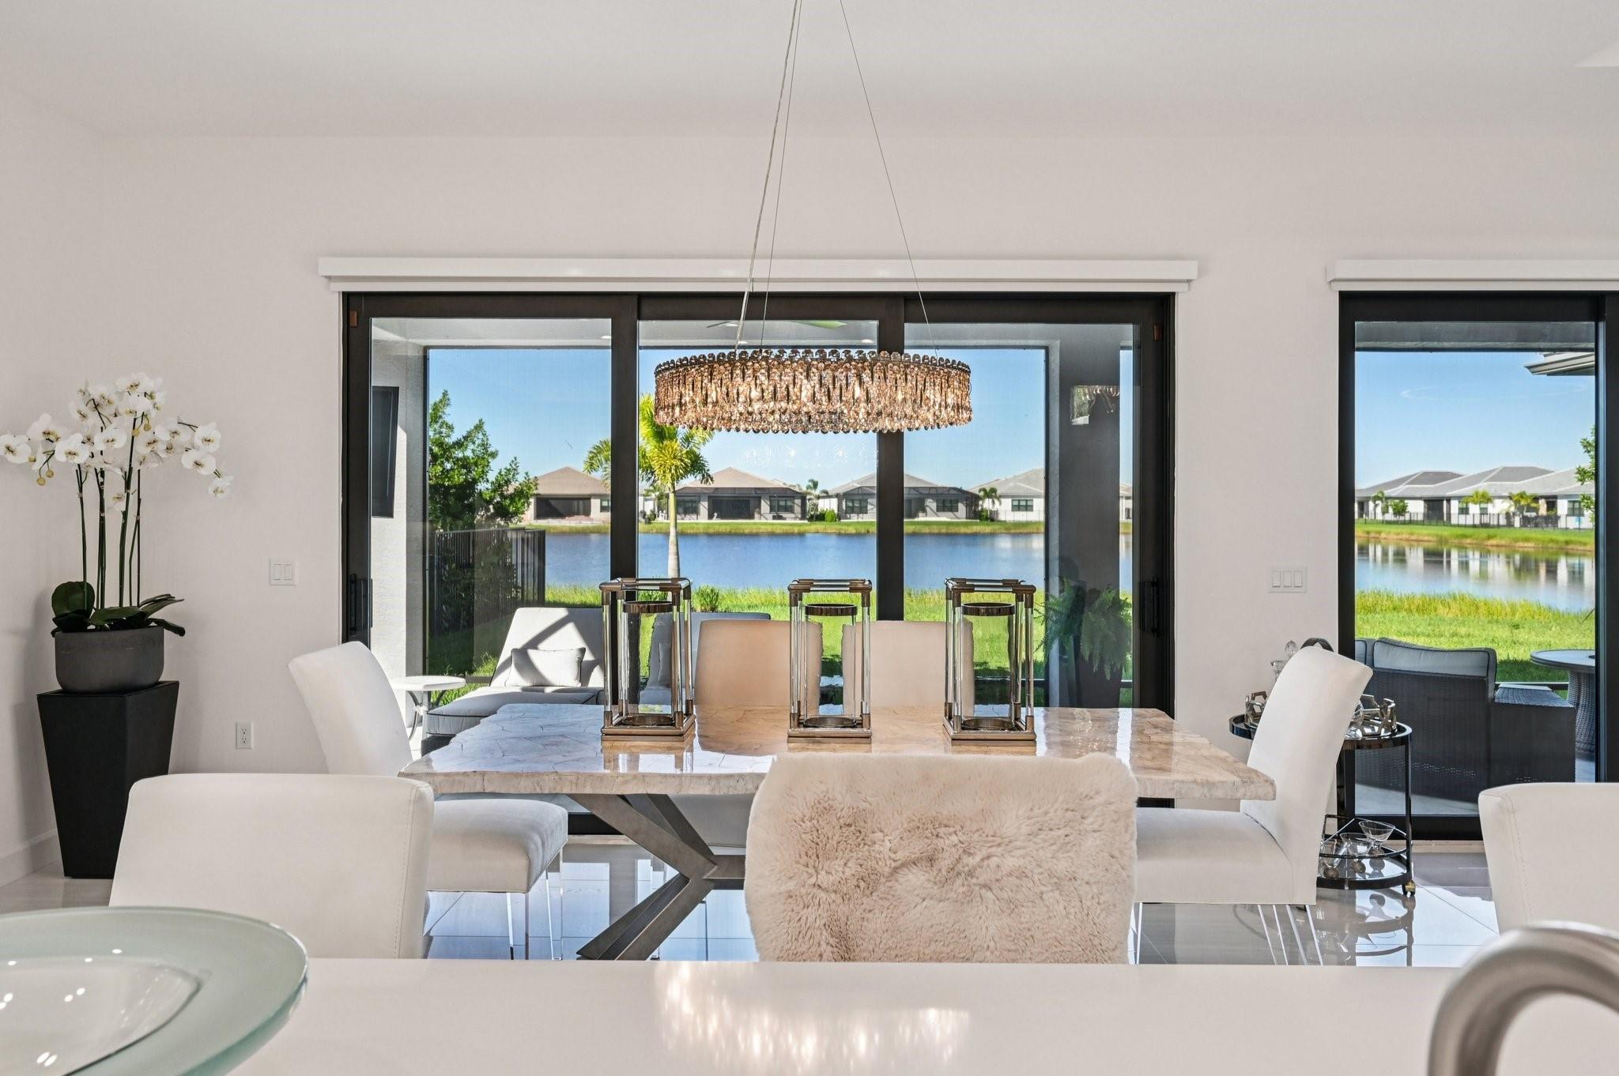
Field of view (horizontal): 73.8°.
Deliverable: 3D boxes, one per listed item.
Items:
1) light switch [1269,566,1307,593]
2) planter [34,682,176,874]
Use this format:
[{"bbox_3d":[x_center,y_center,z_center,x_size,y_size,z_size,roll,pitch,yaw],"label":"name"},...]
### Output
[{"bbox_3d":[2.059,0.180,4.640,0.165,0.117,0.012,0,1,0],"label":"light switch"},{"bbox_3d":[-2.845,0.982,4.403,0.340,0.740,0.340,0,1,0],"label":"planter"}]

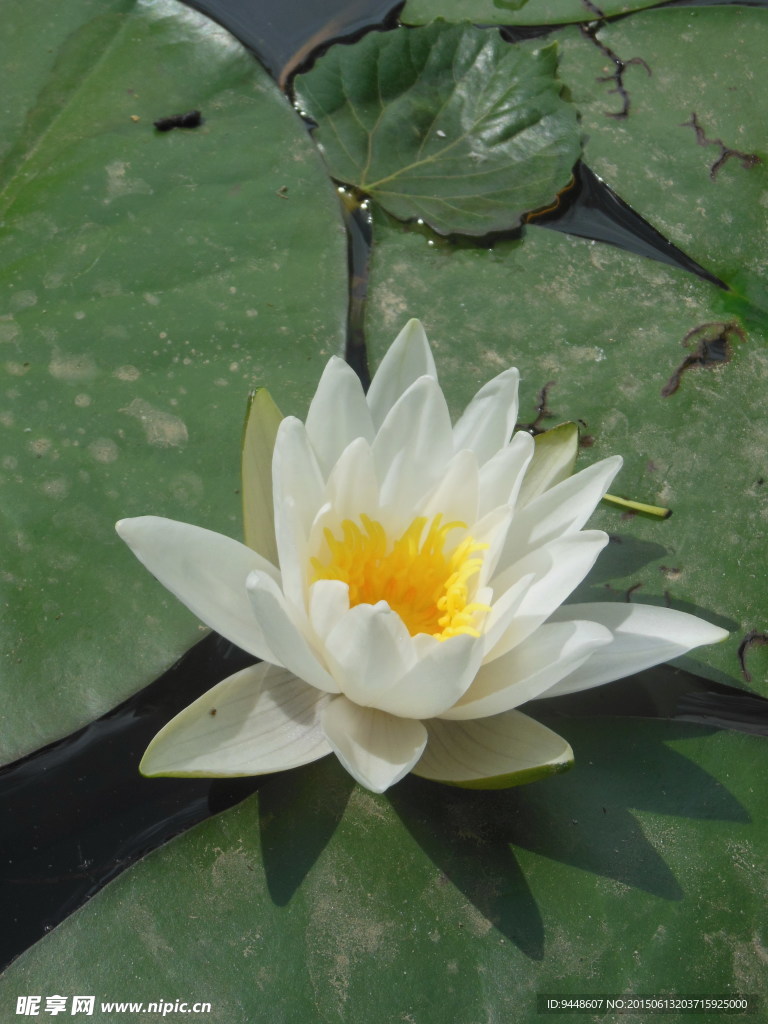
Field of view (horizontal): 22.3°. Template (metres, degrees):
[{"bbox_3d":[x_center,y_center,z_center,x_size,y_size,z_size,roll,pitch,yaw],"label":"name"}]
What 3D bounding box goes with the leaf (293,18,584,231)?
[{"bbox_3d":[0.018,-0.108,0.535,0.080,0.012,0.081,39,64,24],"label":"leaf"}]

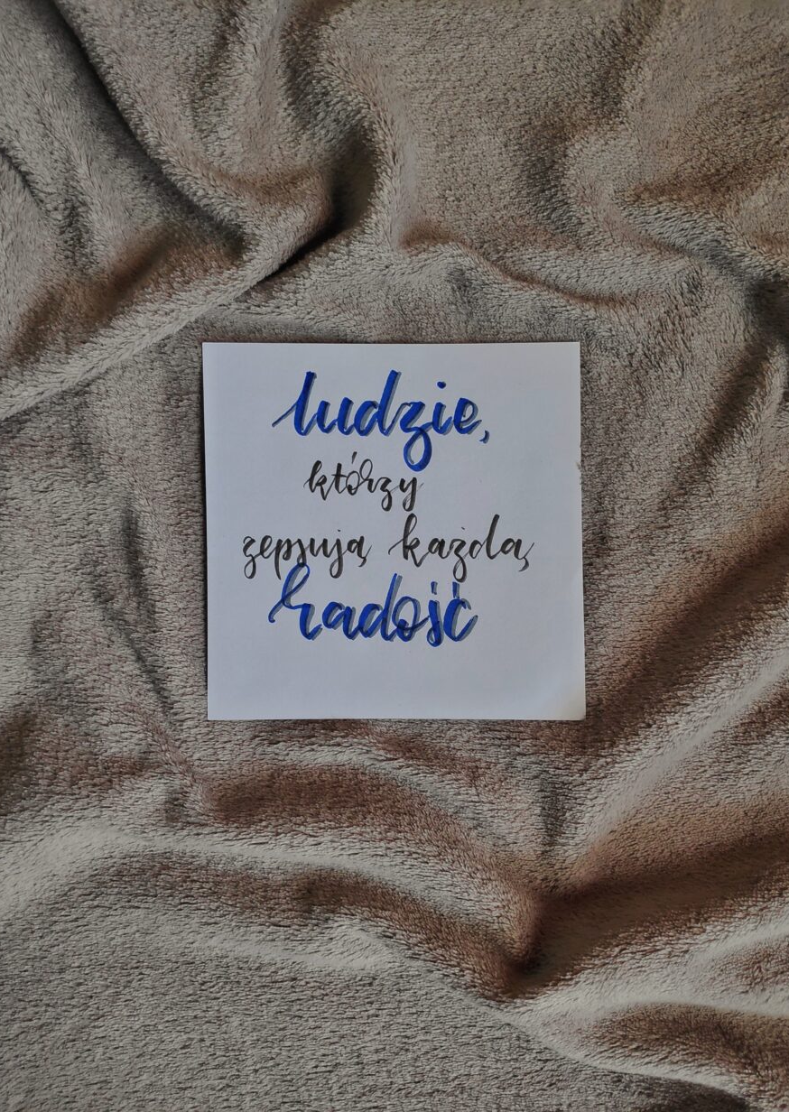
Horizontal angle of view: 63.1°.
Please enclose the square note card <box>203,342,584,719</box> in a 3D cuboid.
[{"bbox_3d":[0.000,-0.006,0.151,0.089,0.001,0.089,0,90,0],"label":"square note card"}]

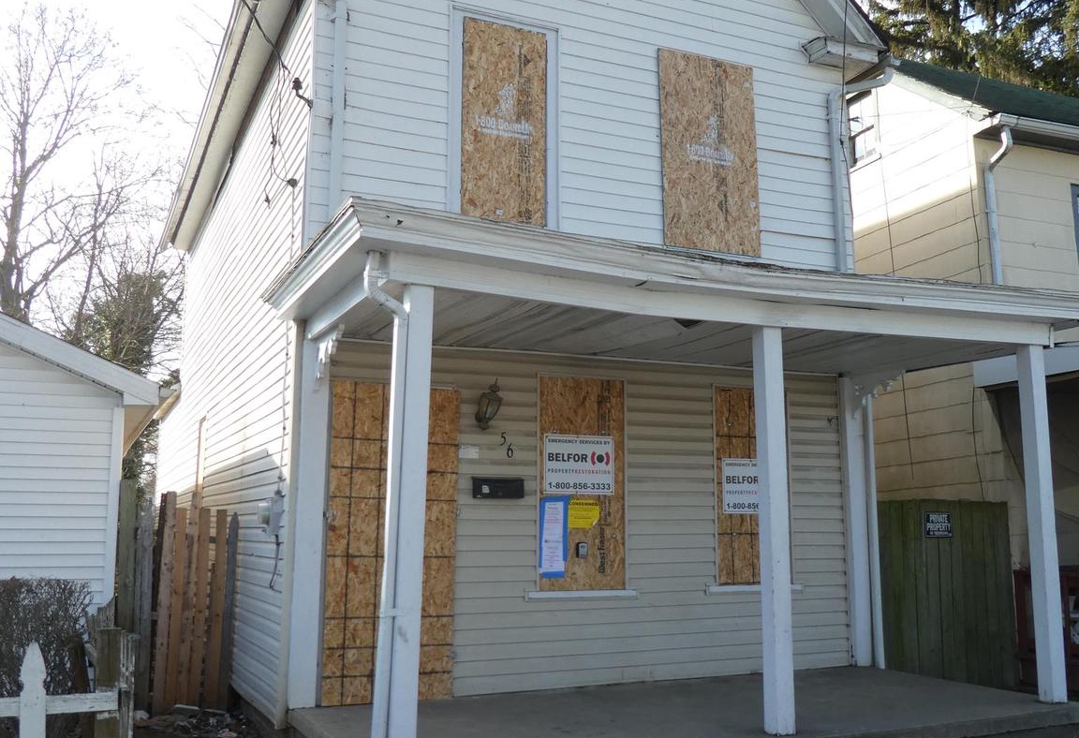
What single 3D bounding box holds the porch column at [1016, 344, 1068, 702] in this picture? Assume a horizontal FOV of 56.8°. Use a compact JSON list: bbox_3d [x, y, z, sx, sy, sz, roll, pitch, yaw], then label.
[{"bbox_3d":[3.586,1.078,7.151,0.145,2.500,0.145,5,-10,-25],"label":"porch column"}]

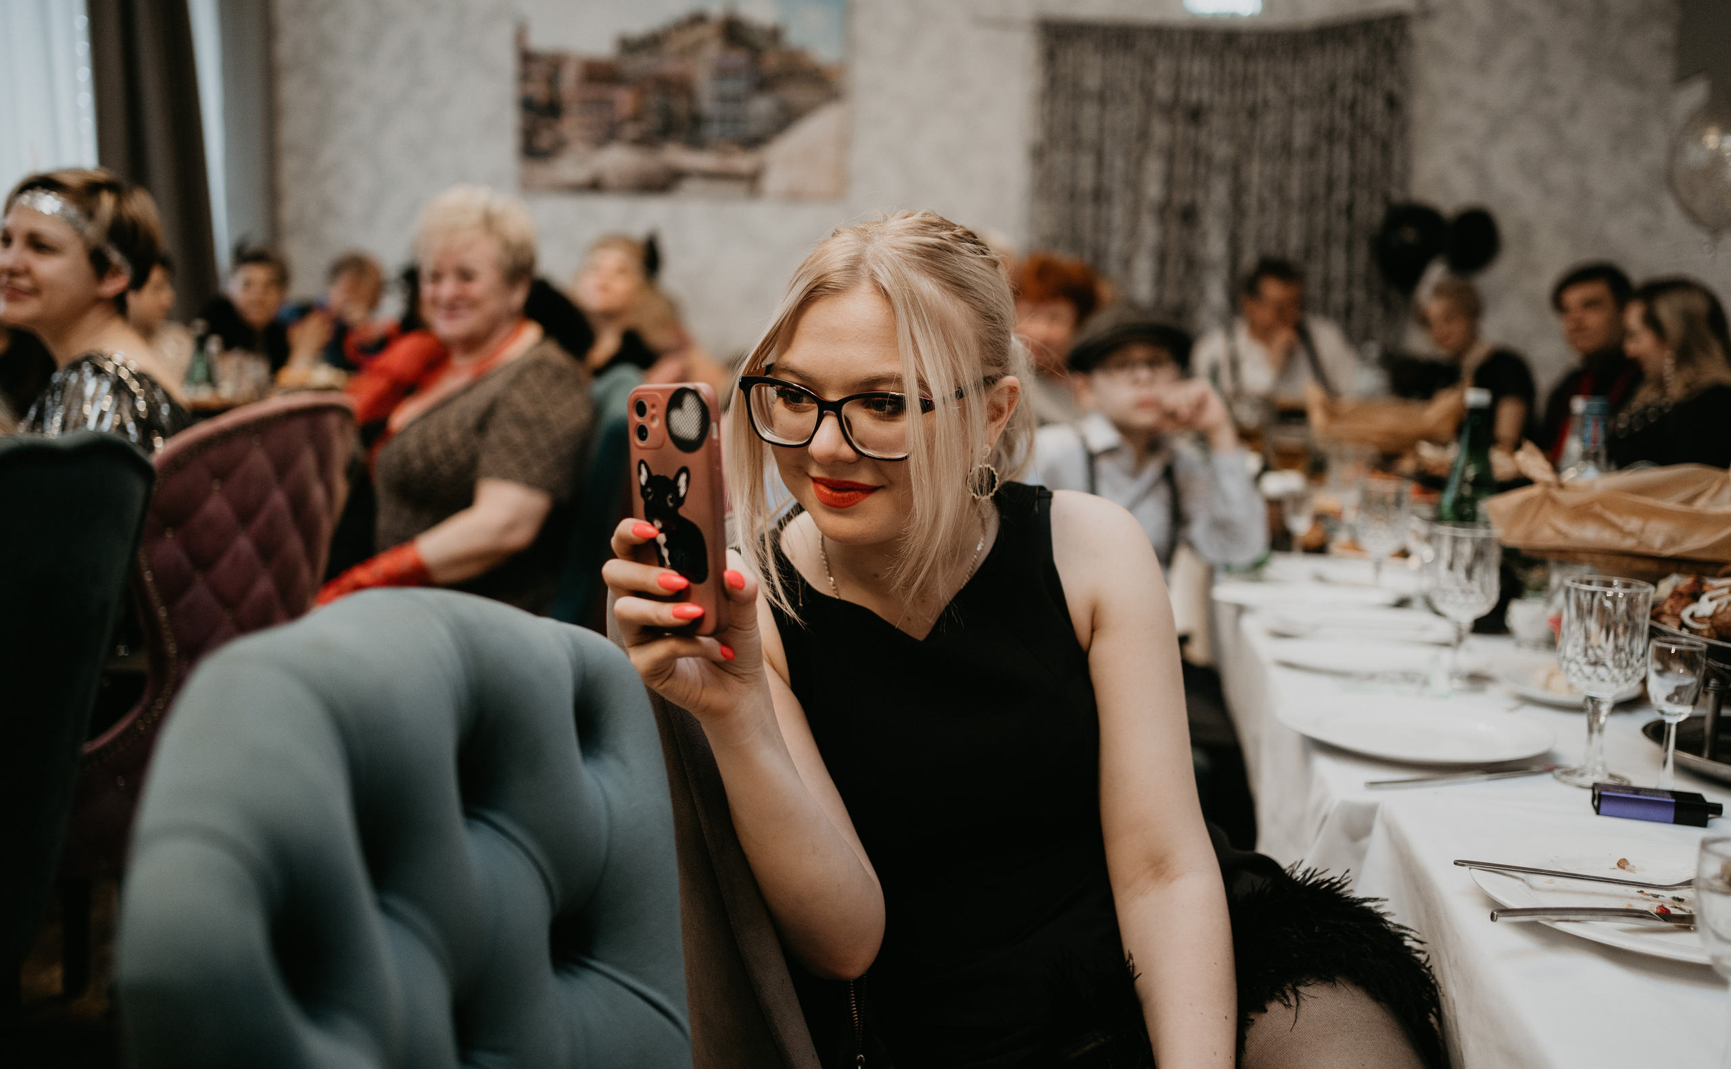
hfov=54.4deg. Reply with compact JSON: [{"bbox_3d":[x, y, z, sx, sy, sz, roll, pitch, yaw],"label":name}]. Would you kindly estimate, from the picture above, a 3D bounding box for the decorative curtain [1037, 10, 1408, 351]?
[{"bbox_3d":[1.233,-0.777,5.946,1.320,2.000,0.100,2,9,8],"label":"decorative curtain"}]

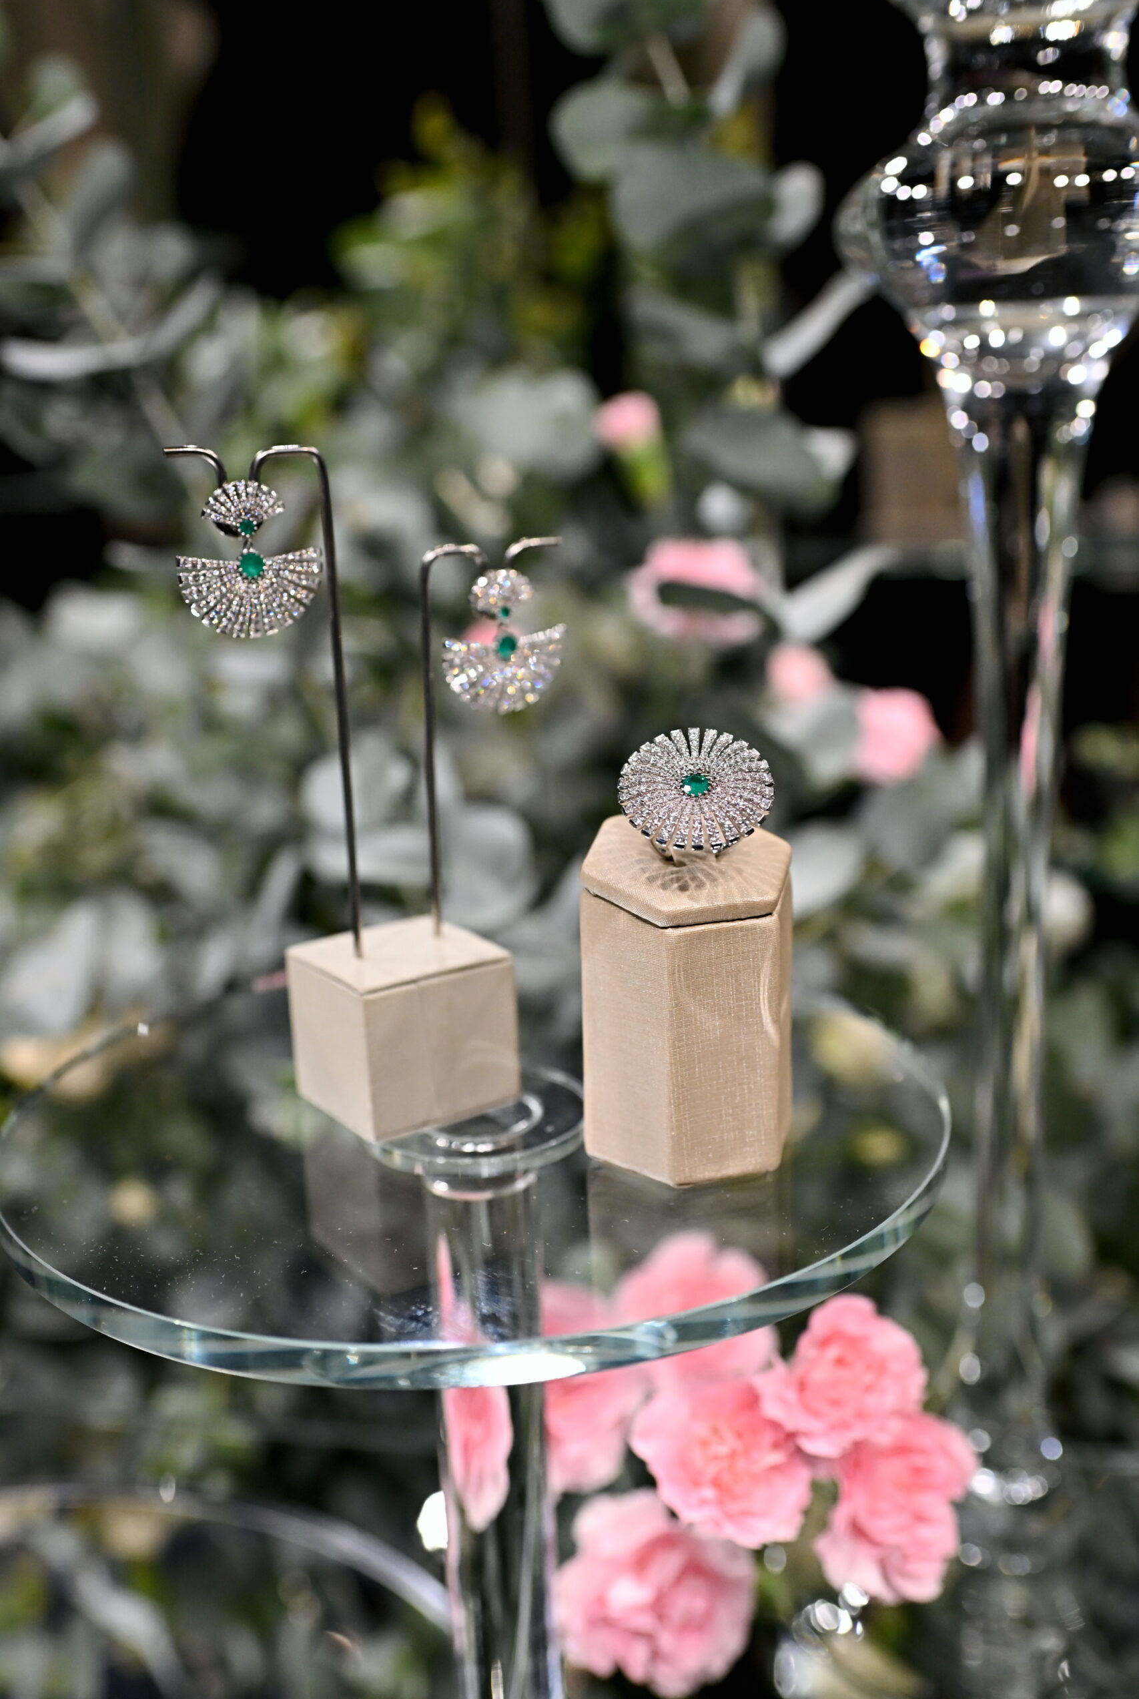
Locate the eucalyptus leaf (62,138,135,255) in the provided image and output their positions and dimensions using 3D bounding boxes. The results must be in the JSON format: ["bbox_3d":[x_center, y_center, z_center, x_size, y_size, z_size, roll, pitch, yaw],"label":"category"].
[{"bbox_3d":[-0.224,-0.308,0.787,0.028,0.053,0.020,25,6,0],"label":"eucalyptus leaf"}]

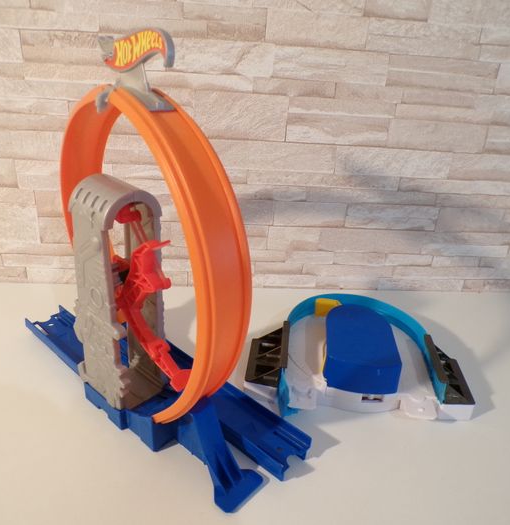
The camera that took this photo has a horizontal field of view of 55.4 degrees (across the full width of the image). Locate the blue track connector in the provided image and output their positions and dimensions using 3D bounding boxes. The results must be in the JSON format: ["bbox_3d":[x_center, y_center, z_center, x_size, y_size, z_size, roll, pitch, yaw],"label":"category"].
[{"bbox_3d":[-0.111,0.095,0.457,0.349,0.042,0.096,22,32,40],"label":"blue track connector"}]

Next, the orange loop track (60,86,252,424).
[{"bbox_3d":[-0.095,-0.017,0.403,0.252,0.246,0.087,22,32,40],"label":"orange loop track"}]

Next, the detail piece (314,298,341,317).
[{"bbox_3d":[0.084,0.051,0.551,0.030,0.018,0.014,4,24,9],"label":"detail piece"}]

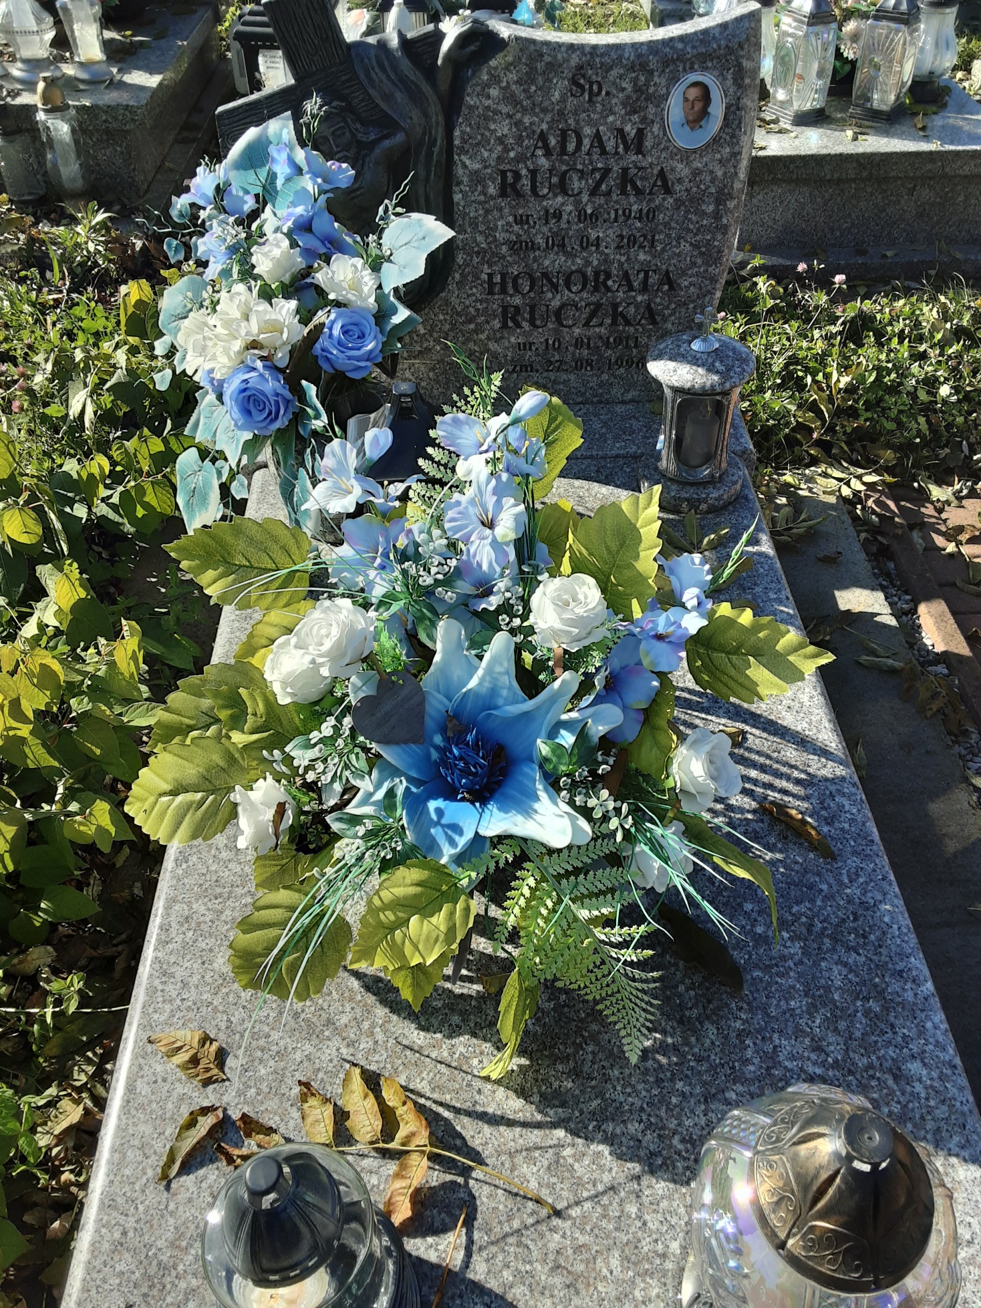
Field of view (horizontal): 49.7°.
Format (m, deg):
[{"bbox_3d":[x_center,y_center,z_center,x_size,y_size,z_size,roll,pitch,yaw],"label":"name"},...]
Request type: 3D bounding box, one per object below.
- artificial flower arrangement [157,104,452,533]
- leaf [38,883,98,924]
[{"bbox_3d":[-0.271,-0.488,1.561,0.420,0.540,0.370,-4,43,-4],"label":"artificial flower arrangement"},{"bbox_3d":[-0.543,0.324,1.363,0.076,0.025,0.058,6,43,6],"label":"leaf"}]

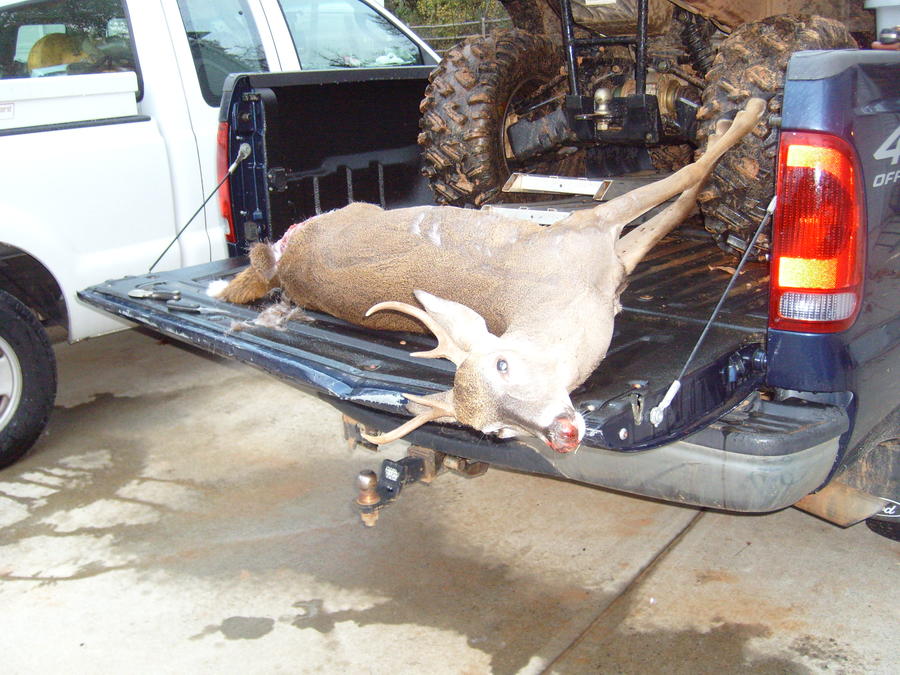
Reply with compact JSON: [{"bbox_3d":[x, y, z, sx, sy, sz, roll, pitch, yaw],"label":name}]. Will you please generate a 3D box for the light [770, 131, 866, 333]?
[{"bbox_3d":[0.665,-0.181,1.618,0.142,0.366,0.125,13,22,41],"label":"light"}]

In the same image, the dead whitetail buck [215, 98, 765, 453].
[{"bbox_3d":[0.066,-0.234,1.994,1.120,0.520,1.220,-16,22,-40],"label":"dead whitetail buck"}]

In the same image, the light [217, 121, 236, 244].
[{"bbox_3d":[-0.667,-0.482,2.808,0.142,0.366,0.125,13,22,41],"label":"light"}]

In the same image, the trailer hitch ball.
[{"bbox_3d":[-0.195,0.381,2.177,0.059,0.138,0.059,-2,16,1],"label":"trailer hitch ball"}]

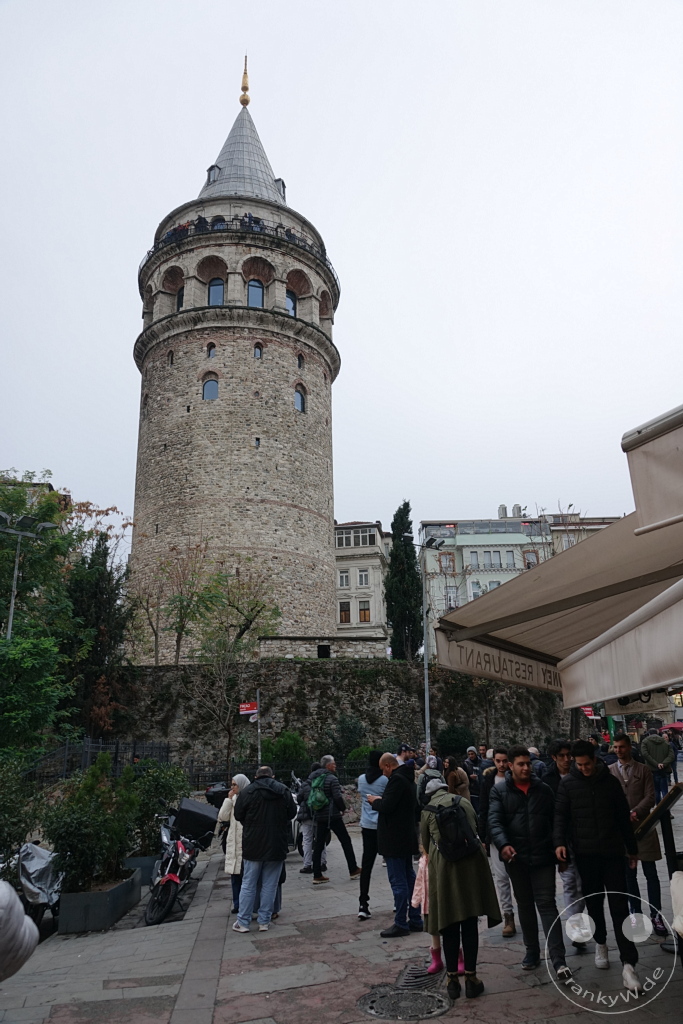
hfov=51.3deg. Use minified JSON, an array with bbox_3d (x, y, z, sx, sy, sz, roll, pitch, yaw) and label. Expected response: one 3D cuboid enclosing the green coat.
[{"bbox_3d":[0.946,2.871,5.858,0.600,1.080,0.550,2,-18,-11],"label":"green coat"}]

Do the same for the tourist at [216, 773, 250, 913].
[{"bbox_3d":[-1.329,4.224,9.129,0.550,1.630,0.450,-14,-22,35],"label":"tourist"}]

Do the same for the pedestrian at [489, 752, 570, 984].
[{"bbox_3d":[1.594,2.923,6.051,0.630,1.750,0.520,0,-18,-4],"label":"pedestrian"}]

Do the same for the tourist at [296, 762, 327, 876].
[{"bbox_3d":[-0.450,5.023,11.702,0.520,1.700,0.420,9,-21,-29],"label":"tourist"}]

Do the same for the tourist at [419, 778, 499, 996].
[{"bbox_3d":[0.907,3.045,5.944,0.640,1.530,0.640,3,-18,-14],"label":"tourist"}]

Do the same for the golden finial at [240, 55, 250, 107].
[{"bbox_3d":[-10.065,-45.452,74.848,1.050,7.170,1.050,-1,-18,0],"label":"golden finial"}]

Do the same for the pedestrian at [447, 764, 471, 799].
[{"bbox_3d":[1.912,4.822,11.538,0.400,1.620,0.480,5,-19,-20],"label":"pedestrian"}]

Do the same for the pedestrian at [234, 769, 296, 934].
[{"bbox_3d":[-0.890,3.864,8.271,0.680,1.700,0.420,0,-18,-4],"label":"pedestrian"}]

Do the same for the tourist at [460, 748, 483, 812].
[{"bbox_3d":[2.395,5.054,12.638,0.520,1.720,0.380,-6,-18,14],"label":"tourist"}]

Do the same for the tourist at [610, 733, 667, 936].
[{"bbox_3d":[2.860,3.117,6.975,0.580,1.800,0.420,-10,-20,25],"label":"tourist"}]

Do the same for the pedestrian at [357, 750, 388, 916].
[{"bbox_3d":[0.406,3.706,8.258,0.480,1.740,0.480,-7,-19,17],"label":"pedestrian"}]

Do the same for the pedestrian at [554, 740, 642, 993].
[{"bbox_3d":[2.076,2.783,5.726,0.630,1.770,0.520,-4,-18,8],"label":"pedestrian"}]

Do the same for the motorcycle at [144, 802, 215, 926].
[{"bbox_3d":[-1.992,4.500,9.232,0.740,1.220,1.950,7,-18,10],"label":"motorcycle"}]

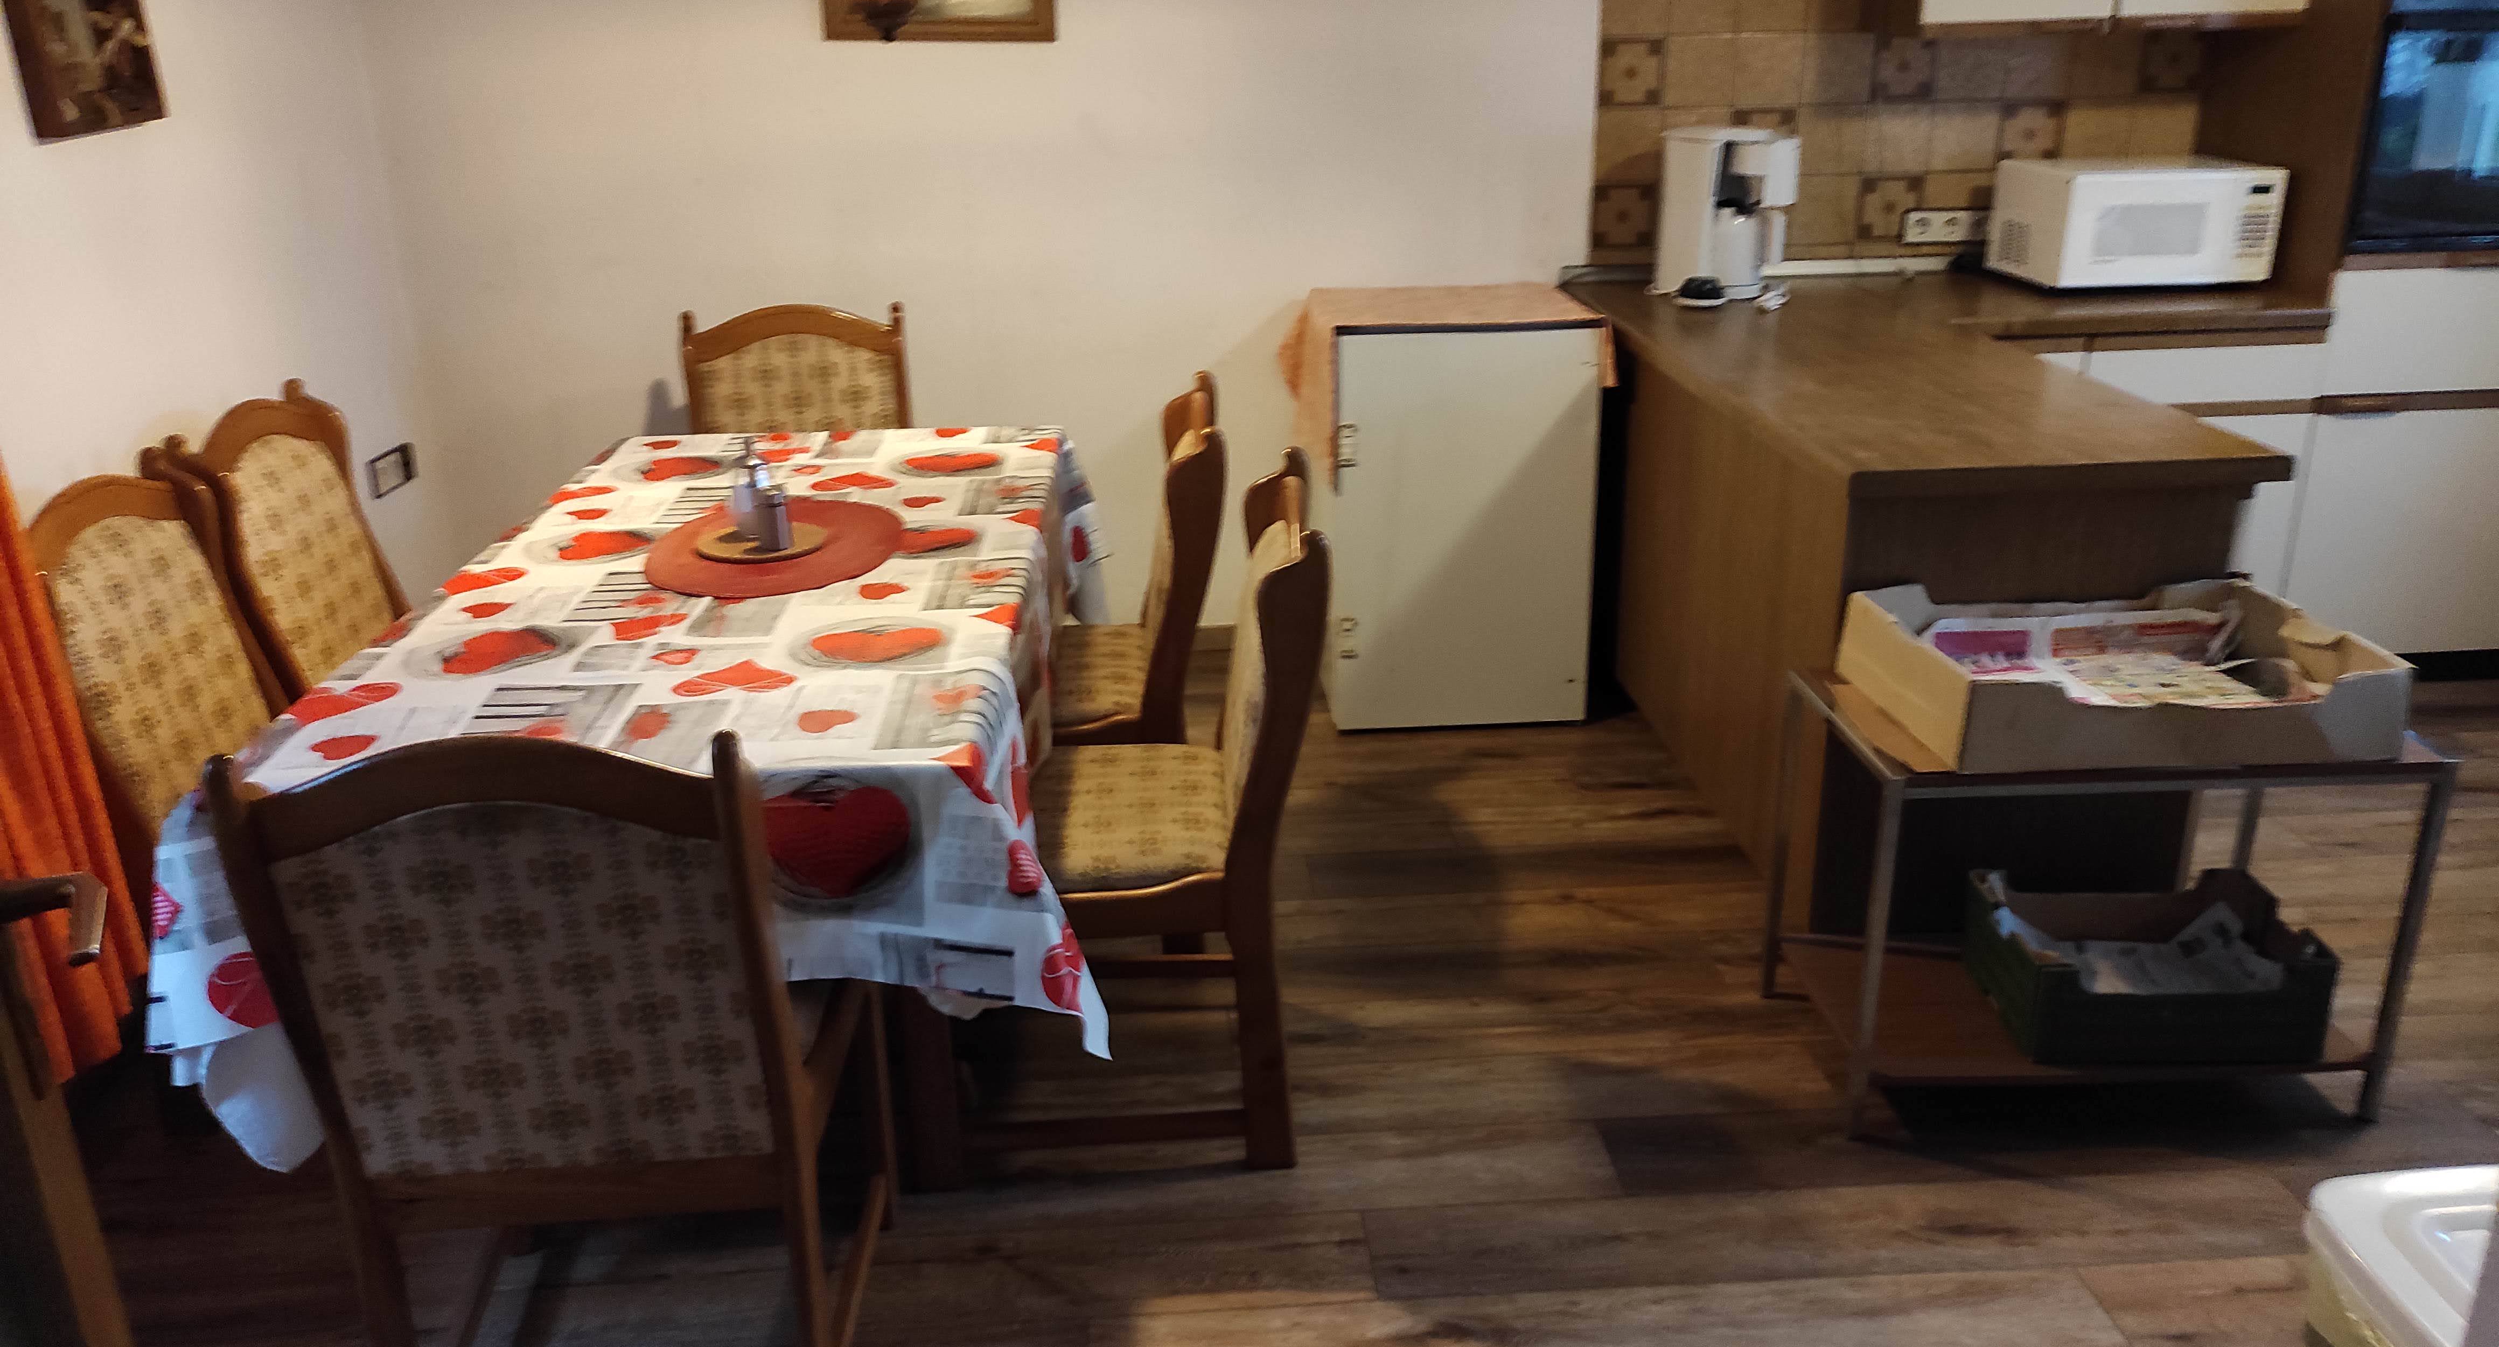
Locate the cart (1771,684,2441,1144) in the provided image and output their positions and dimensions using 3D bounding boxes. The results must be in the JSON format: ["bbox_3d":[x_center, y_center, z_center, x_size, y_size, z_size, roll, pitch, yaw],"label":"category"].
[{"bbox_3d":[1.150,0.299,2.515,0.722,0.527,0.410,-2,20,-2],"label":"cart"}]

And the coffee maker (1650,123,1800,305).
[{"bbox_3d":[1.127,-1.085,4.259,0.270,0.375,0.180,18,28,41],"label":"coffee maker"}]

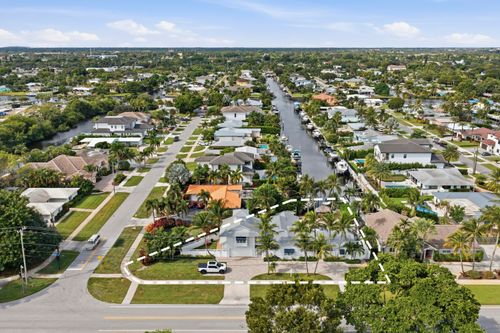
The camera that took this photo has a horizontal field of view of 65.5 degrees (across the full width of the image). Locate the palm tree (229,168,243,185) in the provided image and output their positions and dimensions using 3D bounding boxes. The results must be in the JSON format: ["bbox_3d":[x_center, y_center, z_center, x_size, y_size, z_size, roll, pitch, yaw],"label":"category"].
[{"bbox_3d":[-4.300,3.705,124.067,4.600,6.600,4.600,0,17,1],"label":"palm tree"}]

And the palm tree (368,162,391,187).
[{"bbox_3d":[43.092,2.761,128.352,6.680,8.170,6.680,0,17,0],"label":"palm tree"}]

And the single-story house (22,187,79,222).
[{"bbox_3d":[-58.300,10.528,106.810,15.500,3.700,20.500,0,17,1],"label":"single-story house"}]

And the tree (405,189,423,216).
[{"bbox_3d":[44.359,9.771,105.781,5.170,8.060,5.170,0,17,0],"label":"tree"}]

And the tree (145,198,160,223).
[{"bbox_3d":[-25.665,11.546,102.317,4.210,6.700,4.210,0,17,0],"label":"tree"}]

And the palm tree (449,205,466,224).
[{"bbox_3d":[54.265,12.506,101.652,4.450,5.260,4.450,0,17,0],"label":"palm tree"}]

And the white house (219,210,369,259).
[{"bbox_3d":[9.600,14.163,90.560,31.400,6.300,17.500,0,17,1],"label":"white house"}]

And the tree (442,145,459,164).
[{"bbox_3d":[79.520,-4.826,153.970,6.540,7.590,6.540,0,17,0],"label":"tree"}]

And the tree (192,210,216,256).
[{"bbox_3d":[-9.650,15.007,82.032,4.900,9.700,4.700,0,17,1],"label":"tree"}]

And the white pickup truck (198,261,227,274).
[{"bbox_3d":[-7.350,20.233,78.303,5.800,1.900,2.000,0,17,1],"label":"white pickup truck"}]

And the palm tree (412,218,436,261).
[{"bbox_3d":[36.100,15.539,81.149,4.900,9.200,4.900,0,17,1],"label":"palm tree"}]

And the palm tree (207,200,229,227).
[{"bbox_3d":[-8.263,11.890,99.590,5.250,7.650,5.250,0,17,0],"label":"palm tree"}]

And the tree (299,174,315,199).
[{"bbox_3d":[16.990,6.180,116.590,4.620,7.660,4.620,0,17,1],"label":"tree"}]

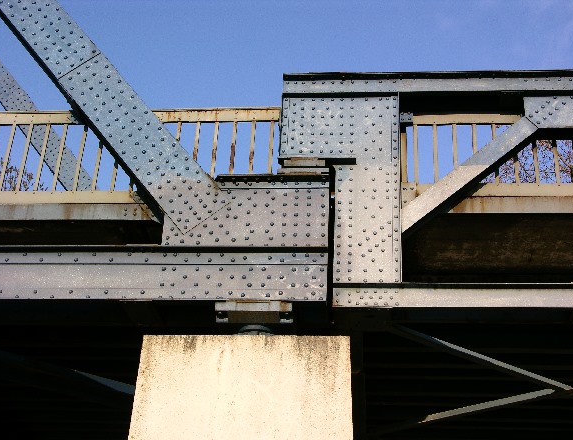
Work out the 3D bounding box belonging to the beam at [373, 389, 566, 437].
[{"bbox_3d":[1.909,2.062,10.638,2.447,0.090,0.090,-23,-38,38],"label":"beam"}]

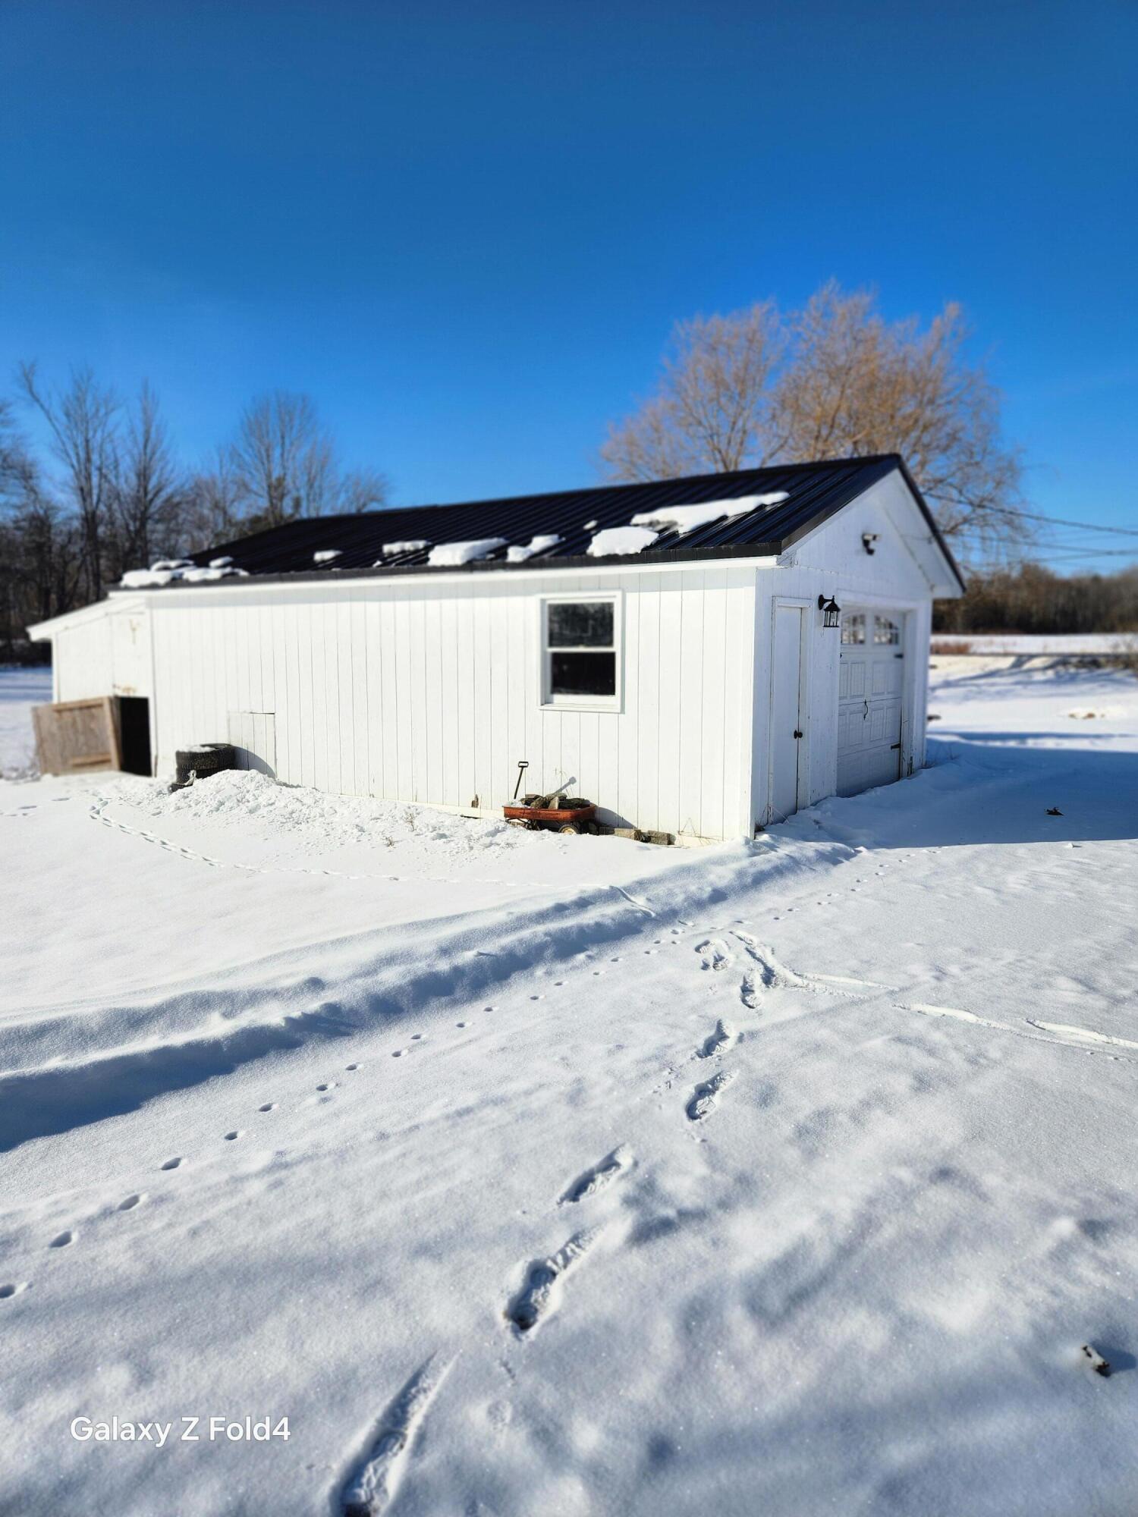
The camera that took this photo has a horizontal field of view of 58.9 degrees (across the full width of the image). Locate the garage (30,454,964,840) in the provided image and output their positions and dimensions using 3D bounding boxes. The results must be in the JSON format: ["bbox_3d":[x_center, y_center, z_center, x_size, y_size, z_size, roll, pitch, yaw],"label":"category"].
[{"bbox_3d":[-1.293,-1.544,13.051,10.903,3.496,6.003,4,8,34],"label":"garage"}]

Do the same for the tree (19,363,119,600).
[{"bbox_3d":[-31.516,-15.431,64.694,6.829,19.312,6.829,0,6,0],"label":"tree"}]

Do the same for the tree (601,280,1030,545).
[{"bbox_3d":[7.642,-8.565,32.260,13.891,12.748,13.891,0,6,0],"label":"tree"}]

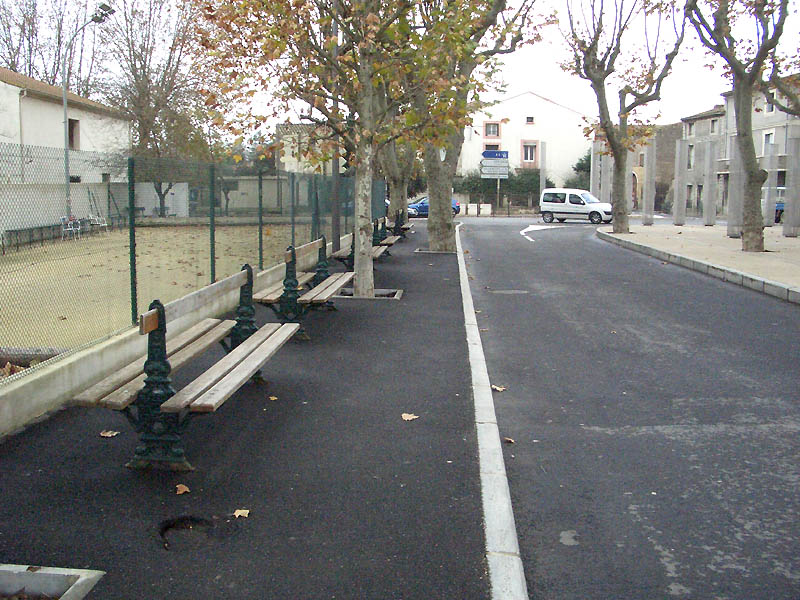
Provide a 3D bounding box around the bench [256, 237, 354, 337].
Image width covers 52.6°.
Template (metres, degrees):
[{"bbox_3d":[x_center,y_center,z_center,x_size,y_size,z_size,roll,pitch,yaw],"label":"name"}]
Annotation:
[{"bbox_3d":[-1.073,-0.216,9.565,0.791,0.976,2.636,1,8,3],"label":"bench"}]

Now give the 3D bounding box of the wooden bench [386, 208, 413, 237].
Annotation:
[{"bbox_3d":[0.006,-2.384,25.675,0.791,0.976,2.636,1,8,3],"label":"wooden bench"}]

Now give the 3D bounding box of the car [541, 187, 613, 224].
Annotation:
[{"bbox_3d":[9.223,-4.857,41.908,4.120,1.820,1.720,6,9,34],"label":"car"}]

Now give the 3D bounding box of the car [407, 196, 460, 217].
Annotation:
[{"bbox_3d":[1.759,-5.644,48.176,3.750,1.420,1.660,1,8,0],"label":"car"}]

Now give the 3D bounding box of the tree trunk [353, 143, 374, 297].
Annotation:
[{"bbox_3d":[-0.543,-1.207,12.195,0.303,2.295,0.303,1,8,0],"label":"tree trunk"}]

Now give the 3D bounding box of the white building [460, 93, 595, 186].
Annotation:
[{"bbox_3d":[10.894,-13.453,74.336,11.942,10.014,11.000,1,8,0],"label":"white building"}]

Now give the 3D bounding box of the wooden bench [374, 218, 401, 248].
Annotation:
[{"bbox_3d":[-0.457,-1.427,18.717,0.791,0.976,2.636,1,8,3],"label":"wooden bench"}]

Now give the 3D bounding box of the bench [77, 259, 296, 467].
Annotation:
[{"bbox_3d":[-1.329,0.343,5.663,0.791,0.976,2.636,1,8,3],"label":"bench"}]

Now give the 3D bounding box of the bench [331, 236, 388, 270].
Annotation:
[{"bbox_3d":[-0.704,-0.935,15.034,0.791,0.976,2.636,1,8,3],"label":"bench"}]

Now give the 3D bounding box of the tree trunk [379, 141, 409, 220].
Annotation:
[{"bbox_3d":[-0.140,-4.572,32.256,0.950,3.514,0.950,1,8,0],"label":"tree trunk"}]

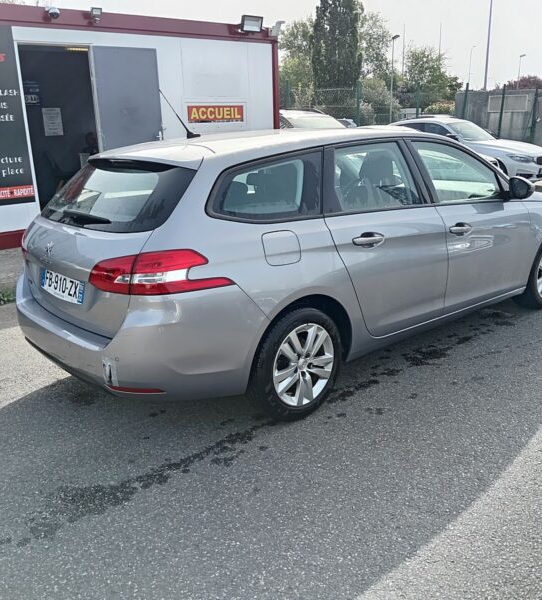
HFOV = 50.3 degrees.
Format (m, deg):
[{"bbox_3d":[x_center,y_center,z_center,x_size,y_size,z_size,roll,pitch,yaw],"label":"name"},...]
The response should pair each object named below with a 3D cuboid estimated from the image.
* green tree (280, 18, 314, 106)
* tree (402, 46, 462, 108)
[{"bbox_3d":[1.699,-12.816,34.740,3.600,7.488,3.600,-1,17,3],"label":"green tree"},{"bbox_3d":[9.248,-11.819,33.847,4.000,5.700,4.000,3,17,14],"label":"tree"}]

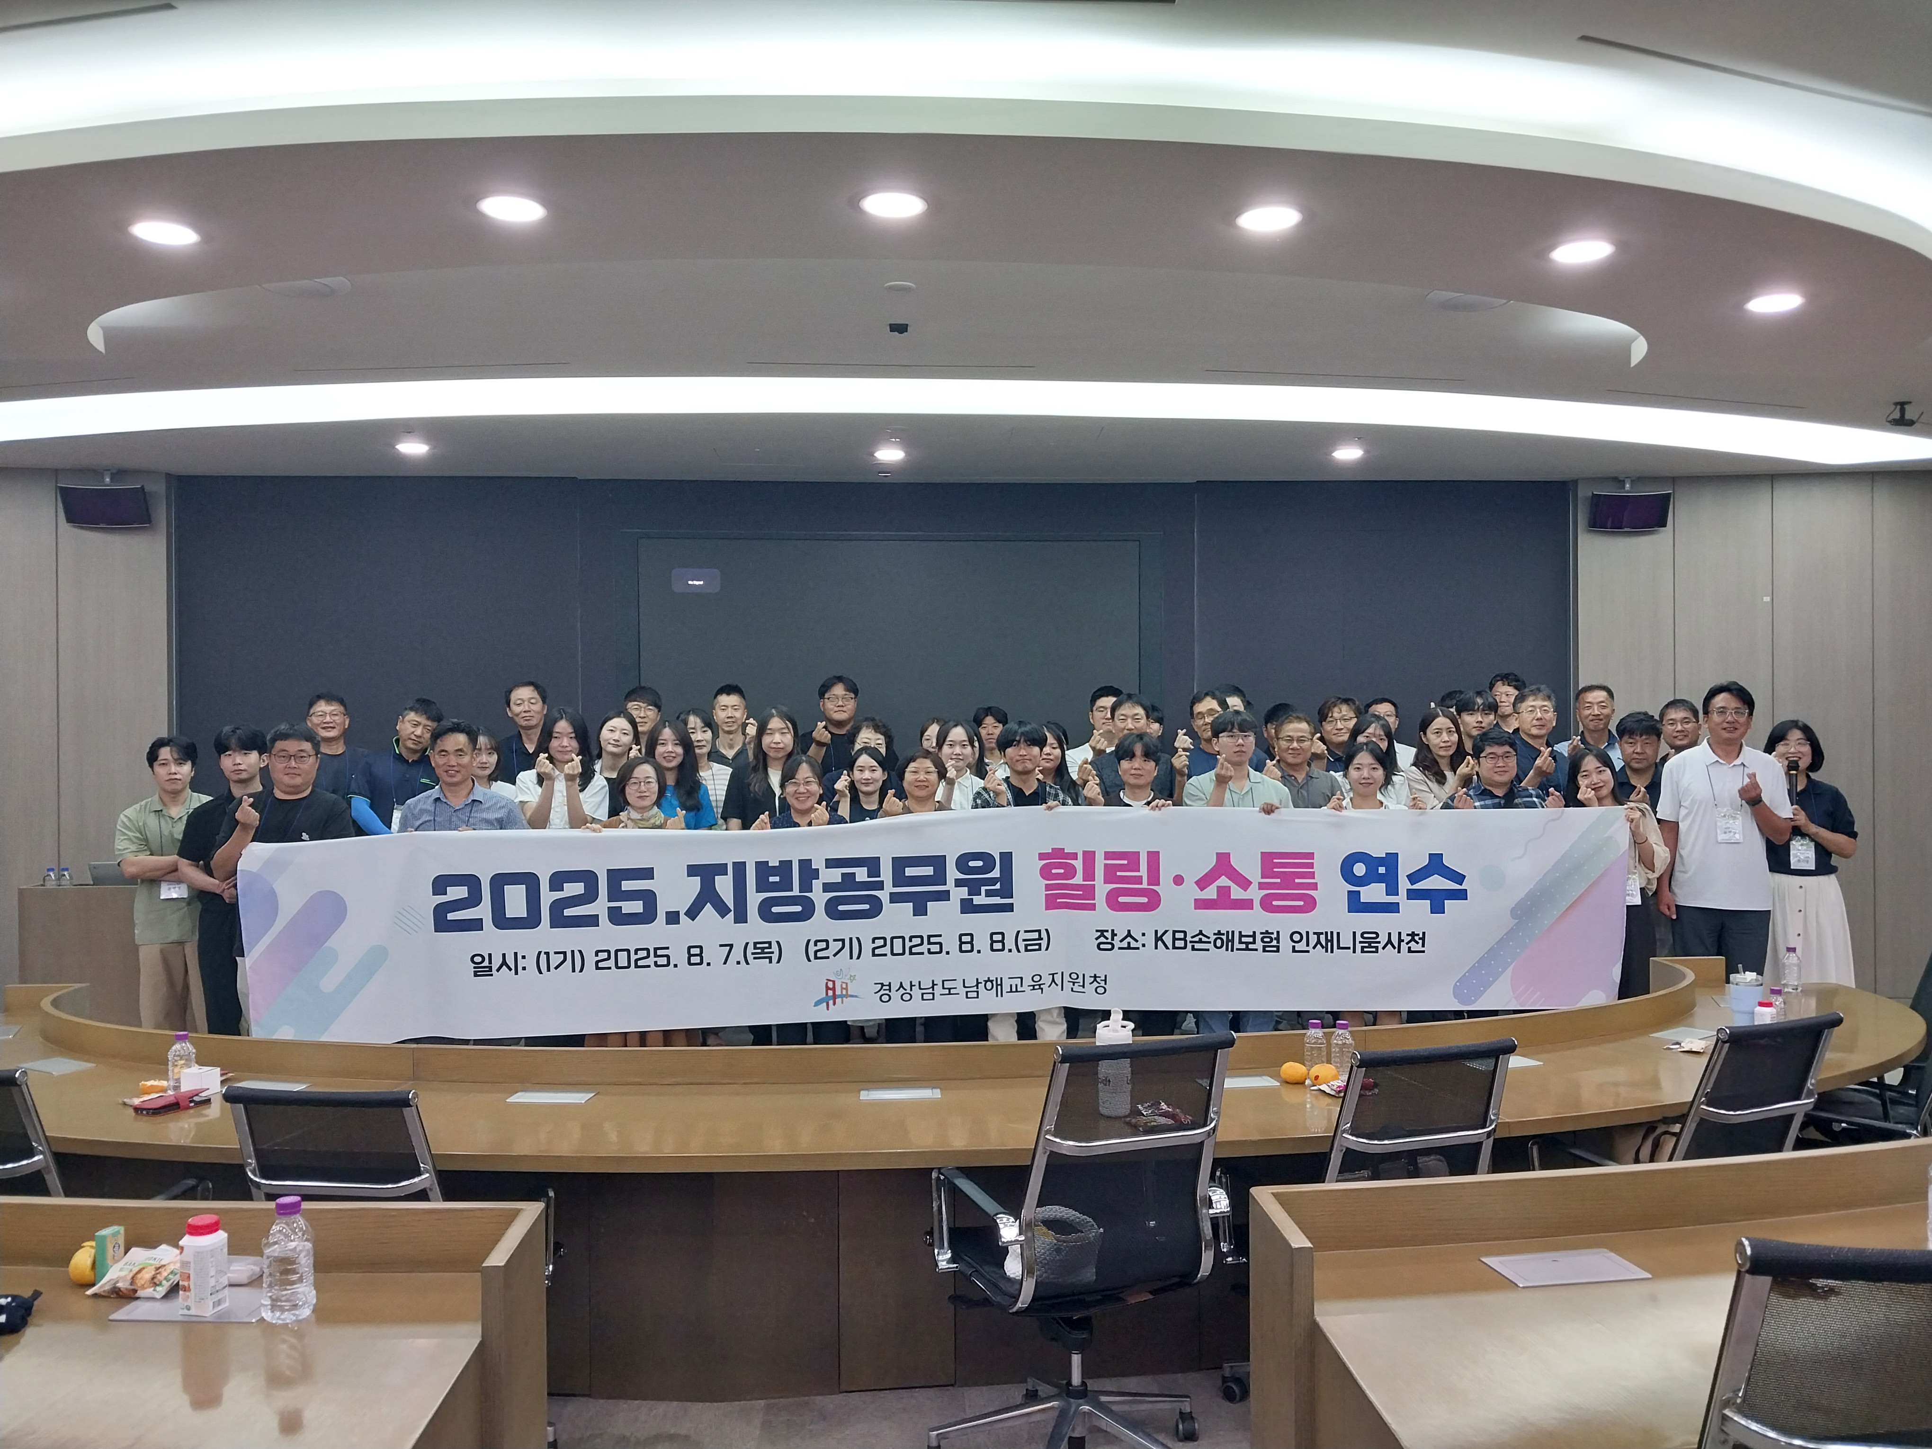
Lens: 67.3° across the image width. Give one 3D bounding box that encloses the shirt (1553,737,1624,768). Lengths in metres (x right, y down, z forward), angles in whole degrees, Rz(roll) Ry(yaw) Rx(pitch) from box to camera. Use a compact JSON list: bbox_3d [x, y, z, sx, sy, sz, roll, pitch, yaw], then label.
[{"bbox_3d":[3.050,0.390,7.020,0.480,0.690,0.280,0,0,14],"label":"shirt"}]

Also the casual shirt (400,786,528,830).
[{"bbox_3d":[-1.885,0.560,5.450,0.500,0.690,0.290,0,0,-9],"label":"casual shirt"}]

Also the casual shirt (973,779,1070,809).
[{"bbox_3d":[0.250,0.564,6.250,0.500,0.680,0.270,0,0,1],"label":"casual shirt"}]

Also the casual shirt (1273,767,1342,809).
[{"bbox_3d":[1.574,0.527,6.800,0.480,0.680,0.270,0,0,8],"label":"casual shirt"}]

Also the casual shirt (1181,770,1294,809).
[{"bbox_3d":[1.164,0.524,6.200,0.500,0.680,0.270,0,0,6],"label":"casual shirt"}]

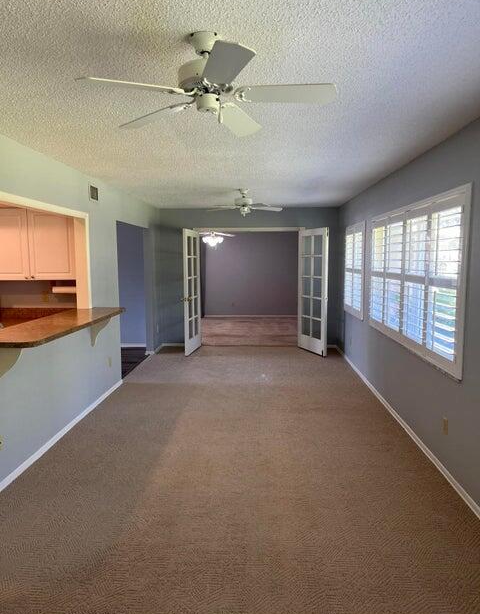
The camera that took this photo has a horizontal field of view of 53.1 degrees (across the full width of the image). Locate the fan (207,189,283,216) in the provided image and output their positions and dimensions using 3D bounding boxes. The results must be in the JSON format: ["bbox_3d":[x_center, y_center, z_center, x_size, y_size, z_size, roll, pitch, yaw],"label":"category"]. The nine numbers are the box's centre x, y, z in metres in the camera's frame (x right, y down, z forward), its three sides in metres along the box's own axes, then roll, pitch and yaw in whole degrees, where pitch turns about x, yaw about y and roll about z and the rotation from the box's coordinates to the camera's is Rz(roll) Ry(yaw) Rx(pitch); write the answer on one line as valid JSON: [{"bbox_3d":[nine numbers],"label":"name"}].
[{"bbox_3d":[0.058,-1.325,6.110,0.995,0.331,0.995,0,6,3],"label":"fan"}]

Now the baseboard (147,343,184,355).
[{"bbox_3d":[-1.240,0.726,8.372,0.629,0.080,0.782,0,6,3],"label":"baseboard"}]

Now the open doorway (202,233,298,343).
[{"bbox_3d":[0.170,-0.319,8.643,1.776,2.090,0.142,0,6,3],"label":"open doorway"}]

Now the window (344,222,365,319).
[{"bbox_3d":[1.686,-0.540,6.998,0.091,1.309,1.441,0,6,3],"label":"window"}]

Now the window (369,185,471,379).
[{"bbox_3d":[1.574,-0.294,4.516,0.091,1.289,2.801,0,6,3],"label":"window"}]

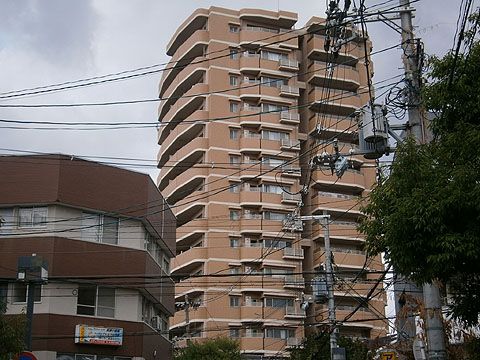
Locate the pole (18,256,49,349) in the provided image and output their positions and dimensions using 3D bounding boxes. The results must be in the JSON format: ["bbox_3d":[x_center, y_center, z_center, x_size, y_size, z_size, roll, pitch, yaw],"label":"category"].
[{"bbox_3d":[-5.001,4.357,19.472,0.620,5.273,0.560,0,-16,-2],"label":"pole"}]

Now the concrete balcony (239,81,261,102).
[{"bbox_3d":[1.137,-9.318,87.761,2.178,1.782,1.386,4,-16,-15],"label":"concrete balcony"}]

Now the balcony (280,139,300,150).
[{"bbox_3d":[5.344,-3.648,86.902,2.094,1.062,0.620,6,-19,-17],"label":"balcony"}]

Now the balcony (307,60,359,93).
[{"bbox_3d":[10.423,-11.336,92.027,5.988,1.831,2.326,6,-17,-23],"label":"balcony"}]

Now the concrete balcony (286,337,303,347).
[{"bbox_3d":[5.368,15.849,81.033,2.128,1.138,0.742,6,-17,-23],"label":"concrete balcony"}]

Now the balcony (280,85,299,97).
[{"bbox_3d":[5.229,-9.403,88.179,2.128,1.138,0.742,6,-17,-23],"label":"balcony"}]

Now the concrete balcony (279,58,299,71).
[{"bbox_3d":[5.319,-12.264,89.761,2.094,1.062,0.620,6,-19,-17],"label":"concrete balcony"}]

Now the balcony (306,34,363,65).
[{"bbox_3d":[10.427,-14.287,91.897,5.664,1.962,1.740,6,-19,-17],"label":"balcony"}]

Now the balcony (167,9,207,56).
[{"bbox_3d":[-6.020,-16.539,94.364,2.079,0.891,11.284,6,-17,-23],"label":"balcony"}]

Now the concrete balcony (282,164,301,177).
[{"bbox_3d":[5.275,-1.053,85.816,2.128,1.138,0.742,6,-17,-23],"label":"concrete balcony"}]

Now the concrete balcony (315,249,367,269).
[{"bbox_3d":[10.491,8.213,84.434,5.664,1.962,1.740,6,-19,-17],"label":"concrete balcony"}]

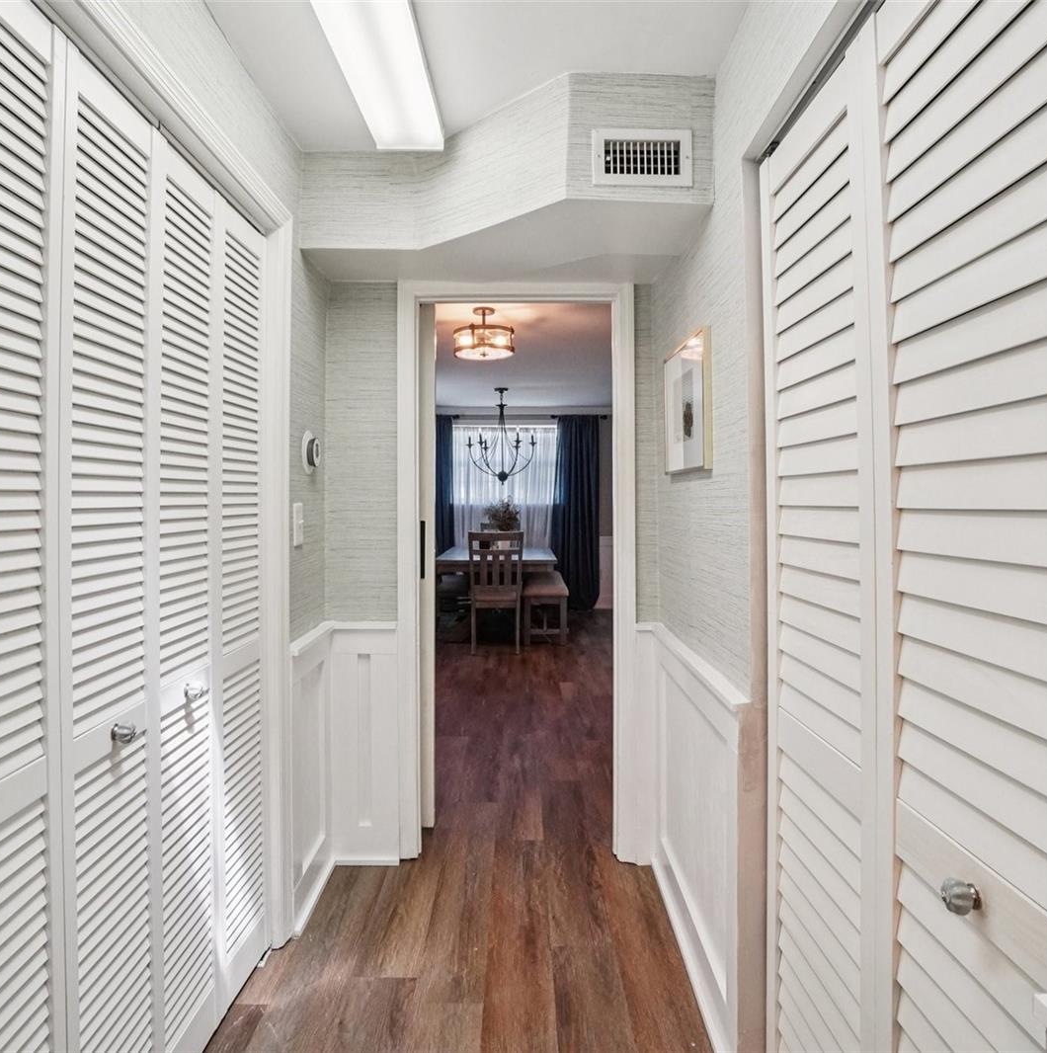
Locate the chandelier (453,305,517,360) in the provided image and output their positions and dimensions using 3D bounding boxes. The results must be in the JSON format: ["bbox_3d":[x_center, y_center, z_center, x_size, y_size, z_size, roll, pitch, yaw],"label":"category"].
[{"bbox_3d":[-0.230,-1.130,3.830,0.355,0.285,0.355,0,2,0],"label":"chandelier"}]

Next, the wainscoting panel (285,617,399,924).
[{"bbox_3d":[-0.590,0.795,2.230,0.270,0.880,0.380,0,2,0],"label":"wainscoting panel"}]

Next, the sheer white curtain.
[{"bbox_3d":[-0.210,-0.360,7.820,1.350,1.780,0.100,0,2,0],"label":"sheer white curtain"}]

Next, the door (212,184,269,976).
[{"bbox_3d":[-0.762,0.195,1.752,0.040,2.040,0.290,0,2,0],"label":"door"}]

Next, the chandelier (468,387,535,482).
[{"bbox_3d":[-0.224,-0.910,6.640,0.680,0.970,0.680,0,2,0],"label":"chandelier"}]

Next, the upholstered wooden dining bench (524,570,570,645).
[{"bbox_3d":[0.205,0.797,6.618,0.420,0.505,1.280,0,2,0],"label":"upholstered wooden dining bench"}]

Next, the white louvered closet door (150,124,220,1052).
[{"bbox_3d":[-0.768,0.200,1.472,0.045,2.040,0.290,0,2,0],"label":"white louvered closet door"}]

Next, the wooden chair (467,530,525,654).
[{"bbox_3d":[-0.240,0.565,5.920,0.470,1.040,0.540,0,2,0],"label":"wooden chair"}]

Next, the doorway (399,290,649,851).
[{"bbox_3d":[-0.025,0.168,2.475,0.880,2.120,0.150,0,2,0],"label":"doorway"}]

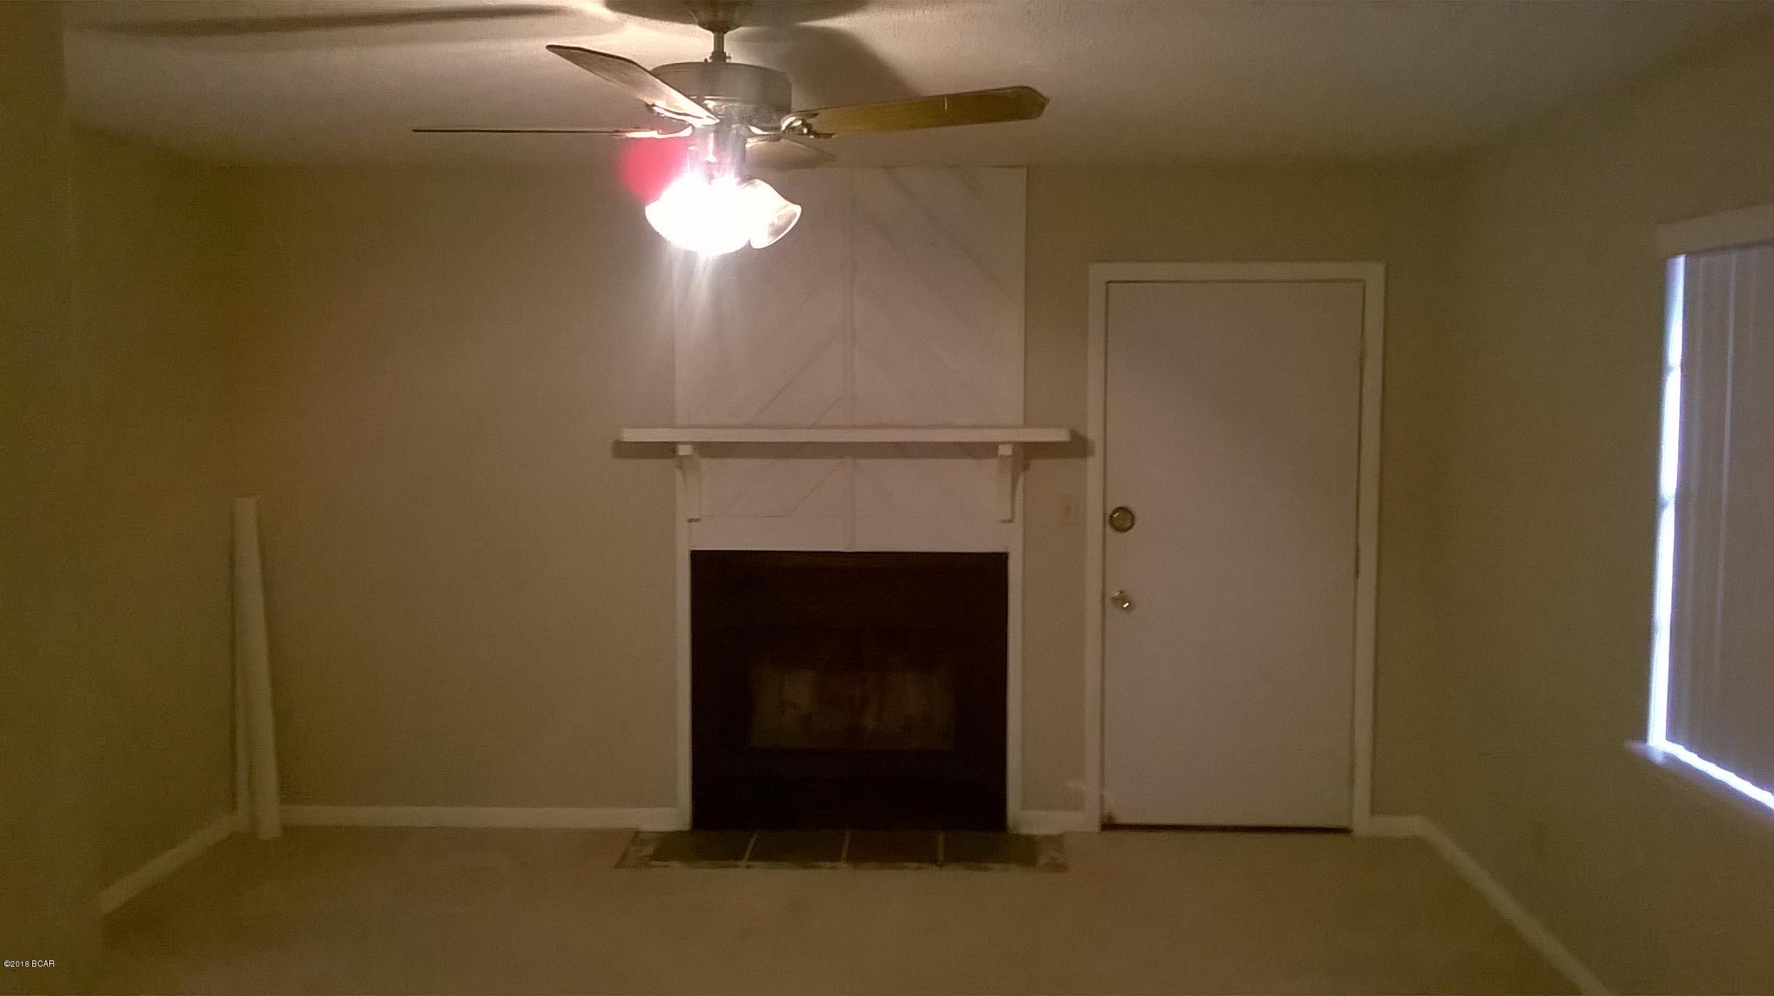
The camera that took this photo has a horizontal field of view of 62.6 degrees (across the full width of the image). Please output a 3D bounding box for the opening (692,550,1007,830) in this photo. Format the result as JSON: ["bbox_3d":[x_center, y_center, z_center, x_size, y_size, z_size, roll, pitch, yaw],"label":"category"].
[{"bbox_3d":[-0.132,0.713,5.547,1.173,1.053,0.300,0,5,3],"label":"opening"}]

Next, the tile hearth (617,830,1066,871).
[{"bbox_3d":[-0.153,1.279,5.249,1.590,0.022,0.415,0,5,3],"label":"tile hearth"}]

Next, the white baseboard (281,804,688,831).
[{"bbox_3d":[-1.603,1.213,5.521,1.690,0.079,0.015,0,5,3],"label":"white baseboard"}]

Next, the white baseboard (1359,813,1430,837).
[{"bbox_3d":[1.871,1.213,5.361,0.225,0.080,0.015,0,5,3],"label":"white baseboard"}]

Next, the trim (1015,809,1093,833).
[{"bbox_3d":[0.624,1.213,5.419,0.262,0.080,0.015,0,5,3],"label":"trim"}]

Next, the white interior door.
[{"bbox_3d":[1.254,0.229,5.327,0.917,2.019,0.045,0,5,3],"label":"white interior door"}]

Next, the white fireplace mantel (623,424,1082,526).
[{"bbox_3d":[-0.143,-0.079,5.228,1.577,0.351,0.205,0,5,3],"label":"white fireplace mantel"}]

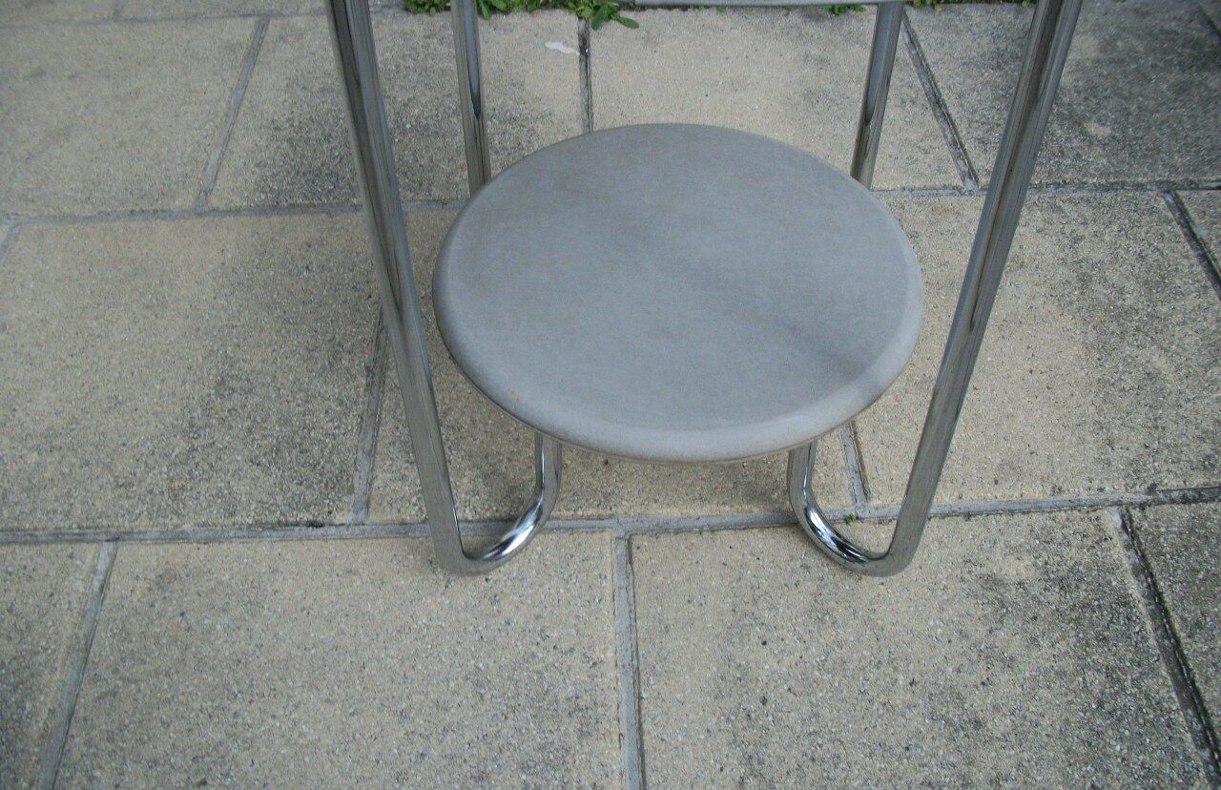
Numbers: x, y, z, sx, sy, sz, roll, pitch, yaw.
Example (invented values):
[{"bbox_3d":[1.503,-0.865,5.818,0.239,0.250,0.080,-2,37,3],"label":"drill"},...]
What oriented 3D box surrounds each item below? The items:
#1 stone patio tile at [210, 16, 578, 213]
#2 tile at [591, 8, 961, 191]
[{"bbox_3d":[-0.264,-0.379,1.509,0.448,0.040,0.448,-2,48,-1],"label":"stone patio tile"},{"bbox_3d":[0.198,-0.392,1.517,0.448,0.040,0.448,-2,48,-1],"label":"tile"}]

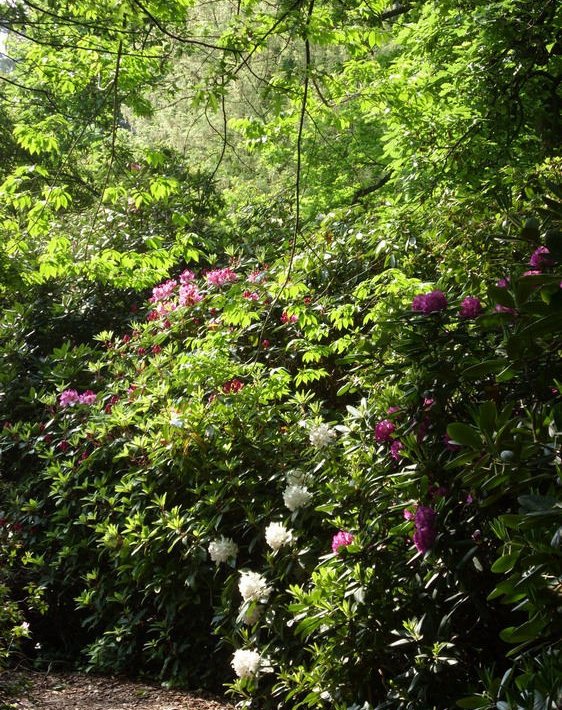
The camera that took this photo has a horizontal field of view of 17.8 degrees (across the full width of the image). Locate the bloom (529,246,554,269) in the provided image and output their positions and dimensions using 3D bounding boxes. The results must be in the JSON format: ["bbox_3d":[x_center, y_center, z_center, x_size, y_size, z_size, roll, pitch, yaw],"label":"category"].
[{"bbox_3d":[1.101,-0.412,7.600,0.110,0.093,0.099,0,-1,8],"label":"bloom"}]

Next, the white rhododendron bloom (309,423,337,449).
[{"bbox_3d":[0.226,0.439,9.800,0.148,0.135,0.140,0,0,0],"label":"white rhododendron bloom"}]

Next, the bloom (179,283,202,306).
[{"bbox_3d":[-0.554,-0.370,11.000,0.147,0.147,0.132,0,-1,-3],"label":"bloom"}]

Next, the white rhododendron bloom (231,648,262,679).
[{"bbox_3d":[-0.165,1.476,8.600,0.142,0.135,0.140,0,0,0],"label":"white rhododendron bloom"}]

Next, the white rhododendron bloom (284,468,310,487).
[{"bbox_3d":[0.087,0.658,9.500,0.138,0.115,0.130,0,0,0],"label":"white rhododendron bloom"}]

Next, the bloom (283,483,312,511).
[{"bbox_3d":[0.084,0.724,9.200,0.153,0.143,0.138,0,-1,1],"label":"bloom"}]

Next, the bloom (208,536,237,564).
[{"bbox_3d":[-0.288,0.979,9.000,0.140,0.130,0.135,0,0,0],"label":"bloom"}]

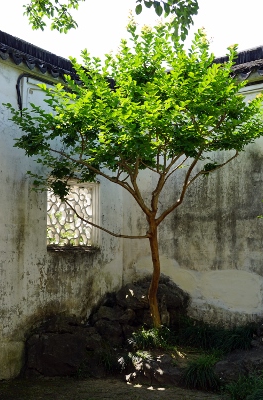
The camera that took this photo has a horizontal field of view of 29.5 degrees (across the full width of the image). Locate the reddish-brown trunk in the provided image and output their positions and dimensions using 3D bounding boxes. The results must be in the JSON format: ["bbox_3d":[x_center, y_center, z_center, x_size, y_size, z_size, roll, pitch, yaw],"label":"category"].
[{"bbox_3d":[0.287,0.968,6.250,0.150,1.360,0.140,0,-5,0],"label":"reddish-brown trunk"}]

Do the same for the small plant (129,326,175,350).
[{"bbox_3d":[0.244,1.689,6.100,0.550,0.270,0.430,0,-5,0],"label":"small plant"}]

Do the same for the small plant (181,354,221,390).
[{"bbox_3d":[0.772,1.920,5.600,0.450,0.370,0.430,0,-5,0],"label":"small plant"}]

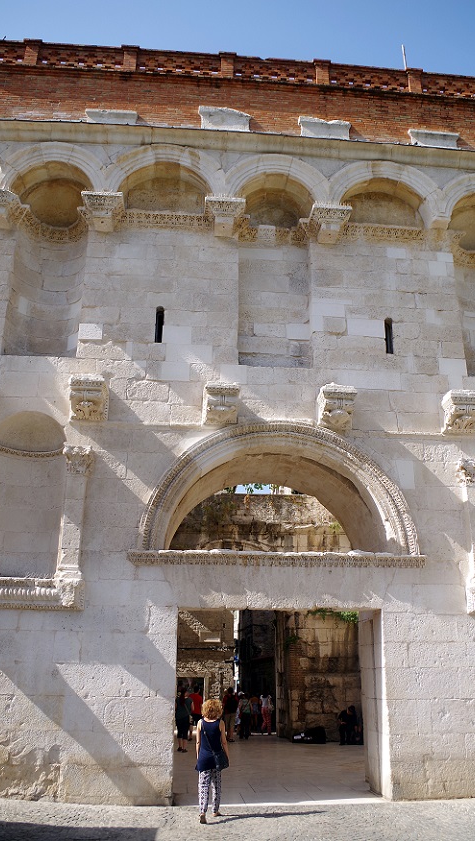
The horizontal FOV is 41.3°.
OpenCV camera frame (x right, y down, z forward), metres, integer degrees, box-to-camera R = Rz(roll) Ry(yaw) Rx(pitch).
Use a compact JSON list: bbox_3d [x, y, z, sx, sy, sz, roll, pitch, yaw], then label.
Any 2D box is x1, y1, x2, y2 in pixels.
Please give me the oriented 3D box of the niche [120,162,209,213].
[{"bbox_3d":[-1.700,-5.531,14.953,2.070,1.027,0.550,2,-21,-3],"label":"niche"}]

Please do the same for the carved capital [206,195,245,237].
[{"bbox_3d":[-0.291,-4.532,14.052,0.871,0.538,0.680,2,-19,-5],"label":"carved capital"}]

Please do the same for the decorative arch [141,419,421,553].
[{"bbox_3d":[0.800,1.488,12.960,5.367,2.649,1.200,2,-19,-5],"label":"decorative arch"}]

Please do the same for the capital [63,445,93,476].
[{"bbox_3d":[-3.086,0.776,12.243,0.550,0.600,0.330,2,-20,-4],"label":"capital"}]

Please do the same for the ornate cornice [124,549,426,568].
[{"bbox_3d":[0.755,2.606,11.911,5.650,0.300,0.320,2,-20,-4],"label":"ornate cornice"}]

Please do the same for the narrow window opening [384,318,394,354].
[{"bbox_3d":[3.372,-1.829,14.243,0.216,0.913,0.300,2,-21,-3],"label":"narrow window opening"}]

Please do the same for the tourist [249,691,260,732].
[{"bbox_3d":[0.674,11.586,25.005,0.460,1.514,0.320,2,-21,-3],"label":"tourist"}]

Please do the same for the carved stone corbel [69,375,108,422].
[{"bbox_3d":[-2.930,-0.408,12.389,0.655,0.726,0.620,2,-19,-5],"label":"carved stone corbel"}]

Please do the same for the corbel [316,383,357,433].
[{"bbox_3d":[2.025,-0.201,12.807,0.696,0.803,0.620,2,-19,-5],"label":"corbel"}]

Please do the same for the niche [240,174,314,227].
[{"bbox_3d":[0.851,-5.066,14.542,1.720,1.058,0.620,2,-19,-5],"label":"niche"}]

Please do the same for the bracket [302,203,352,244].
[{"bbox_3d":[2.050,-4.403,14.239,0.918,0.499,0.680,2,-19,-5],"label":"bracket"}]

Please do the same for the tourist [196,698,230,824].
[{"bbox_3d":[-0.427,5.341,9.992,0.480,1.700,0.380,2,-19,-5],"label":"tourist"}]

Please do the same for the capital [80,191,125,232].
[{"bbox_3d":[-2.939,-4.557,13.799,0.875,0.493,0.680,2,-19,-5],"label":"capital"}]

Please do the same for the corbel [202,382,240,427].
[{"bbox_3d":[-0.332,-0.320,12.994,0.695,0.834,0.500,2,-21,-3],"label":"corbel"}]

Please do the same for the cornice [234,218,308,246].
[{"bbox_3d":[0.802,-4.458,14.877,1.700,0.500,0.400,2,-20,-4],"label":"cornice"}]

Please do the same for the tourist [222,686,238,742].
[{"bbox_3d":[-0.242,9.818,21.075,0.550,1.654,0.380,2,-21,-3],"label":"tourist"}]

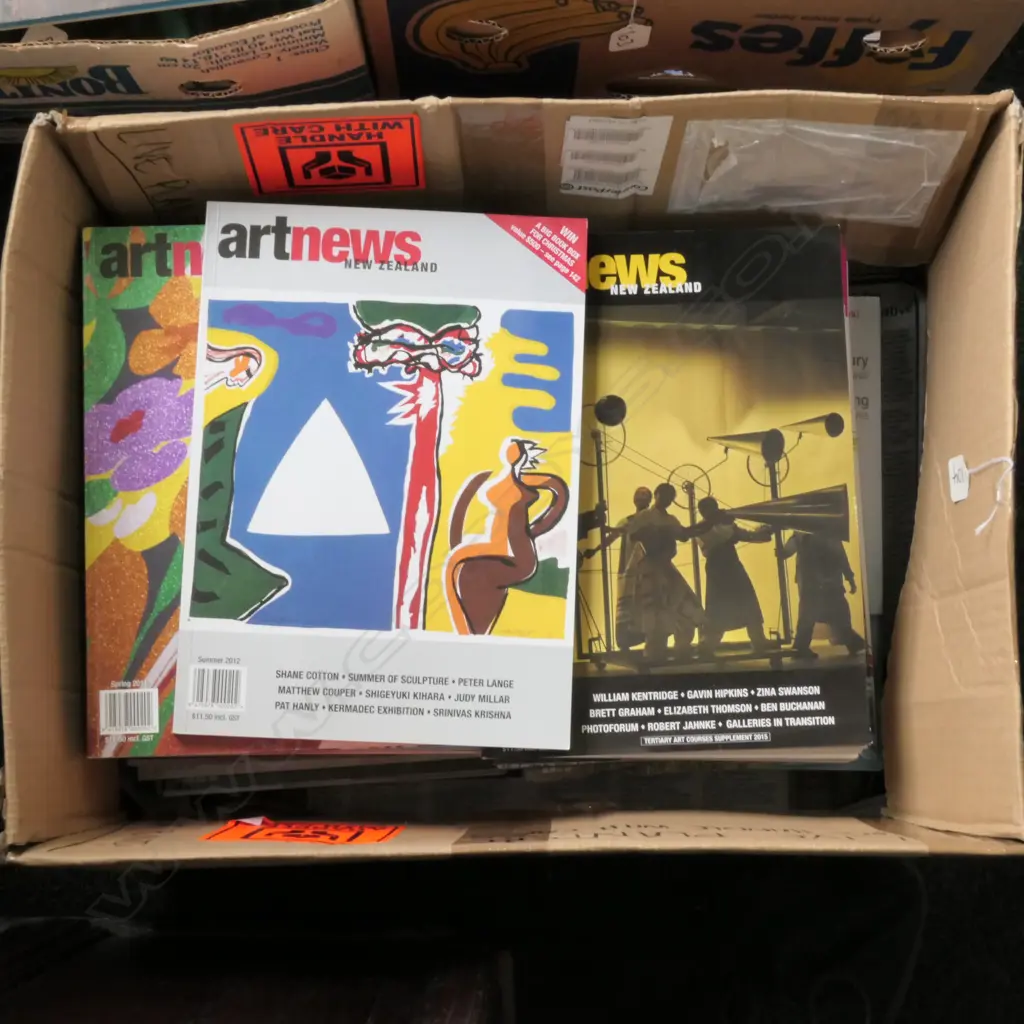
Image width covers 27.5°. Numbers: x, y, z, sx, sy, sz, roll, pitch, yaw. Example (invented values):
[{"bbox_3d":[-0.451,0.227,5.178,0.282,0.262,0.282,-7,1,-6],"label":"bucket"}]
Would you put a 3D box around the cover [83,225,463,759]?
[{"bbox_3d":[-0.126,-0.014,1.141,0.210,0.009,0.291,-2,82,-2],"label":"cover"}]

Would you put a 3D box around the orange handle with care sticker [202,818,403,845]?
[{"bbox_3d":[-0.111,0.173,1.127,0.098,0.094,0.003,1,87,3],"label":"orange handle with care sticker"}]

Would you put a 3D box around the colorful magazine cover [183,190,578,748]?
[{"bbox_3d":[-0.069,-0.021,1.133,0.210,0.009,0.291,2,81,-1],"label":"colorful magazine cover"}]

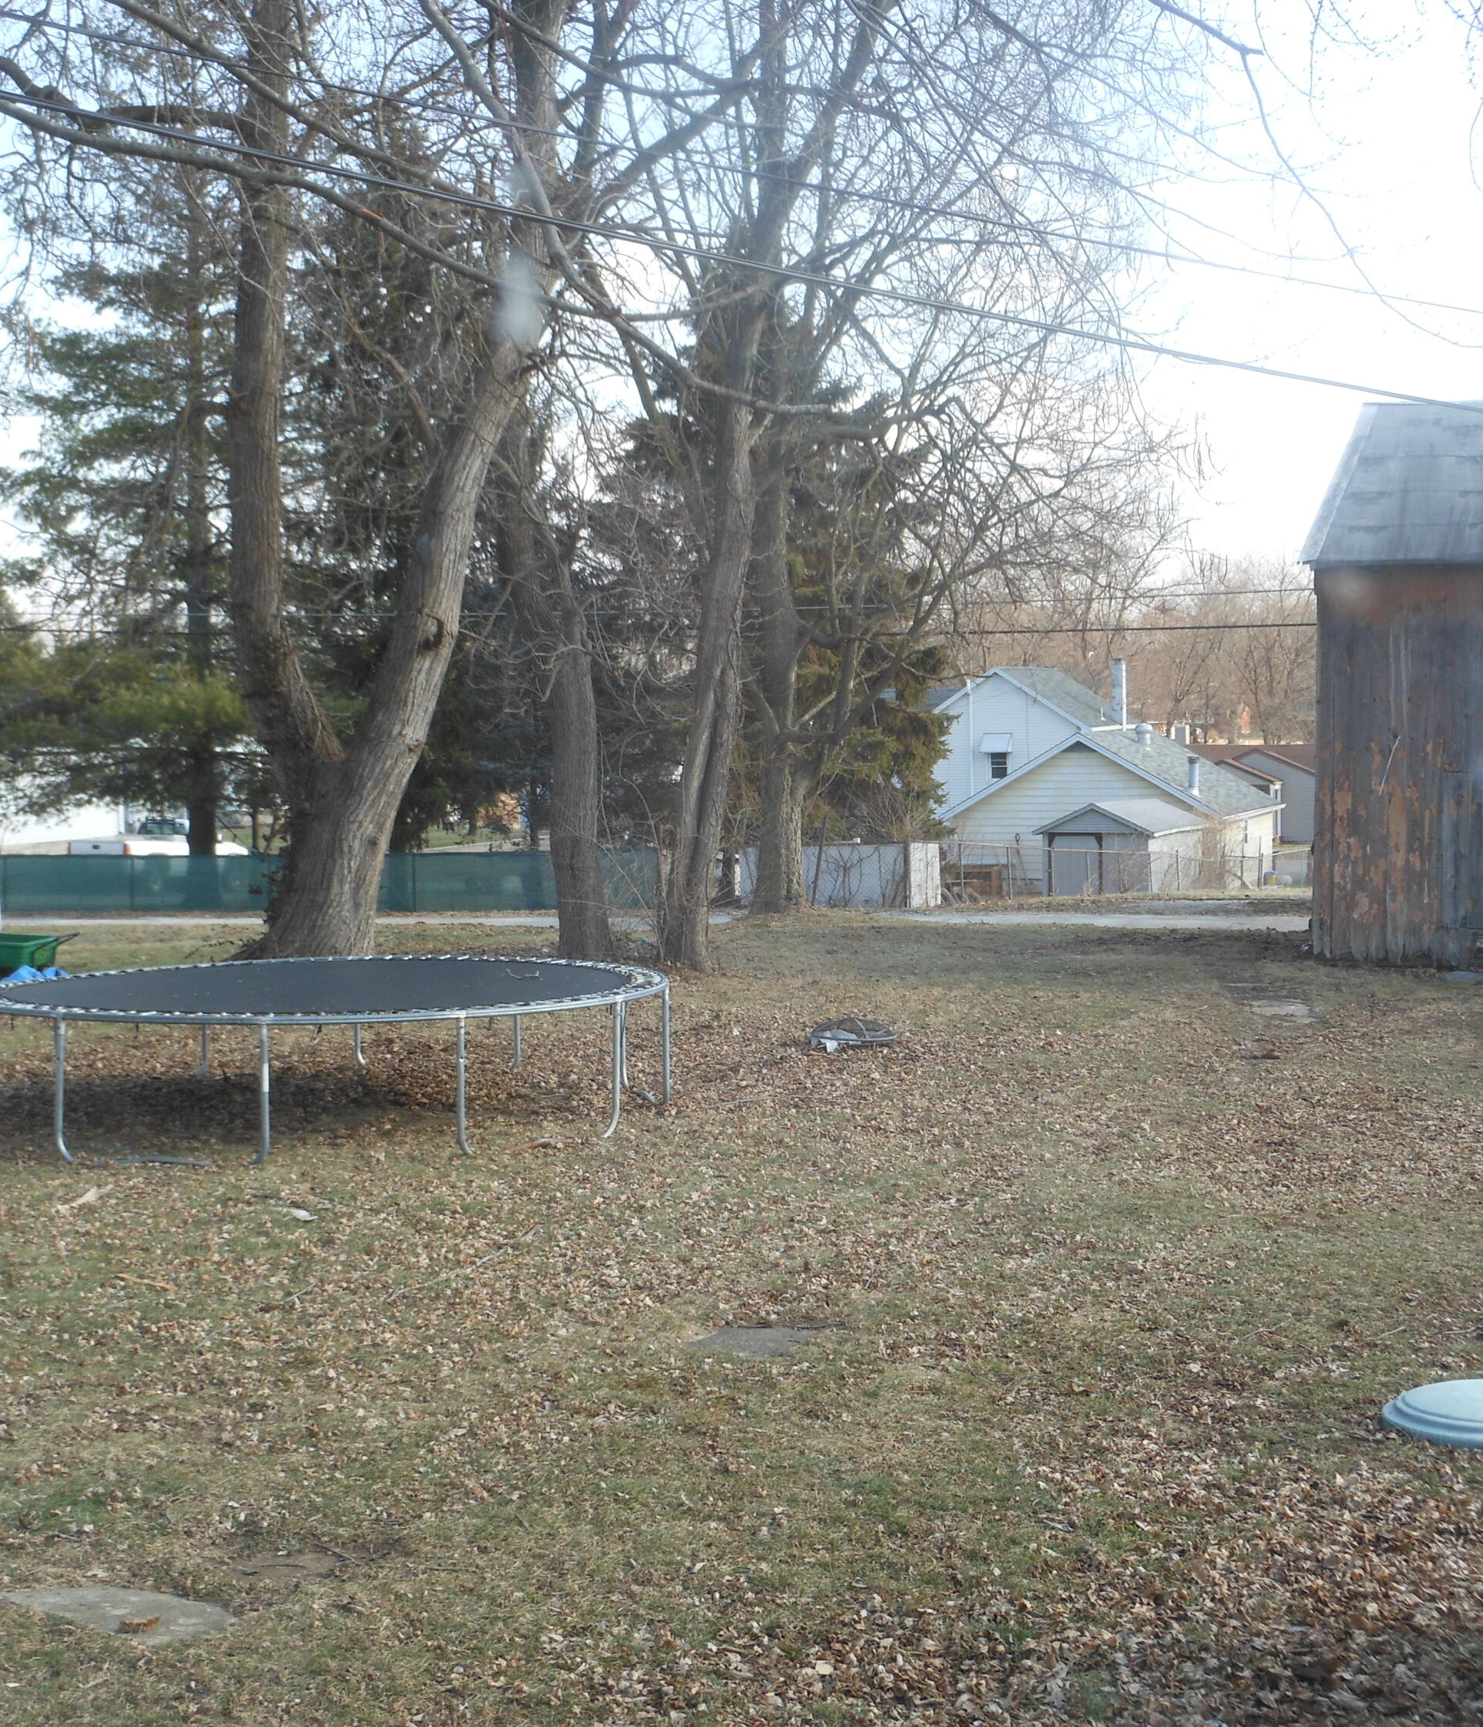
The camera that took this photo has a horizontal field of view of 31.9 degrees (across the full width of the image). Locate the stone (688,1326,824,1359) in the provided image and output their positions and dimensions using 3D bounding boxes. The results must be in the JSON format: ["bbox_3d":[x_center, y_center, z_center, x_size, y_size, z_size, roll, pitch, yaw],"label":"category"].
[{"bbox_3d":[0.054,1.741,9.371,0.440,0.050,0.440,0,2,22],"label":"stone"}]

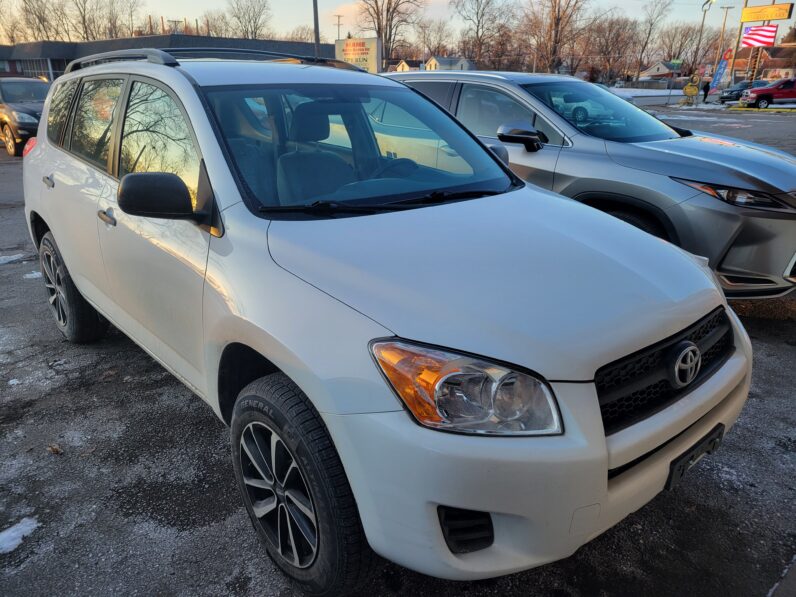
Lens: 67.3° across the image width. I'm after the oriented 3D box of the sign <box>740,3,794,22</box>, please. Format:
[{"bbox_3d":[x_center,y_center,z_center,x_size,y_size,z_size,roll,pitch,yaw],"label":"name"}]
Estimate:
[{"bbox_3d":[27.884,-21.522,45.117,0.450,0.955,3.401,-13,24,-31],"label":"sign"}]

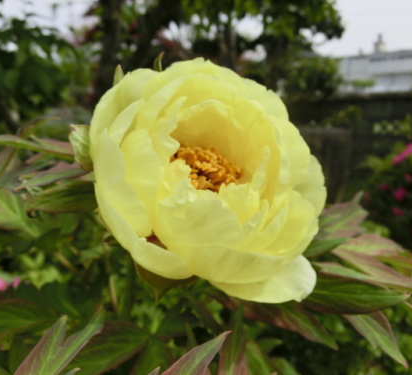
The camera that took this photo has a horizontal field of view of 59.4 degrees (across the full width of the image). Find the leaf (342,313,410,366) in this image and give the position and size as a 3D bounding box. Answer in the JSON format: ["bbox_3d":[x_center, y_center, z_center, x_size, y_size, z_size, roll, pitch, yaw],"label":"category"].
[{"bbox_3d":[0.141,0.125,0.295,0.030,0.063,0.012,-47,0,-32],"label":"leaf"}]

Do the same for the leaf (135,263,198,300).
[{"bbox_3d":[-0.030,0.069,0.263,0.042,0.013,0.024,12,51,7],"label":"leaf"}]

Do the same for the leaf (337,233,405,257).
[{"bbox_3d":[0.149,0.054,0.325,0.073,0.012,0.030,3,37,-16],"label":"leaf"}]

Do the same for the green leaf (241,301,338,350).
[{"bbox_3d":[0.062,0.105,0.273,0.083,0.013,0.031,25,51,-3],"label":"green leaf"}]

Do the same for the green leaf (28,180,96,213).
[{"bbox_3d":[-0.120,0.011,0.305,0.065,0.030,0.013,-10,-36,0],"label":"green leaf"}]

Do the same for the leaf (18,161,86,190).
[{"bbox_3d":[-0.138,-0.008,0.325,0.065,0.012,0.024,-13,39,0],"label":"leaf"}]

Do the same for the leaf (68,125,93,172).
[{"bbox_3d":[-0.097,-0.030,0.285,0.026,0.038,0.018,-17,0,16],"label":"leaf"}]

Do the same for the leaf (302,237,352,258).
[{"bbox_3d":[0.098,0.050,0.300,0.051,0.011,0.025,-15,51,-11],"label":"leaf"}]

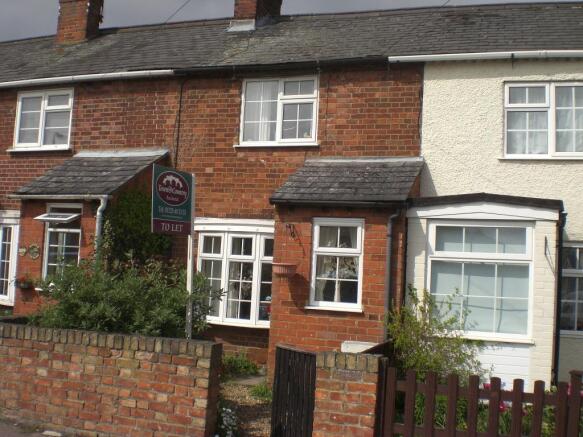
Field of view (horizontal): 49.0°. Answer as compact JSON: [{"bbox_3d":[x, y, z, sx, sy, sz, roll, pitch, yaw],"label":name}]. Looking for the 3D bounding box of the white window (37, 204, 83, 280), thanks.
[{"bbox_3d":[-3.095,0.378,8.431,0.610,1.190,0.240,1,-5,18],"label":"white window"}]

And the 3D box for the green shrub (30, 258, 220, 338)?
[{"bbox_3d":[-1.681,1.153,6.398,1.920,1.320,1.200,1,-4,17],"label":"green shrub"}]

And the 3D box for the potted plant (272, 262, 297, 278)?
[{"bbox_3d":[-0.084,0.594,7.352,0.260,0.160,0.180,1,-5,18],"label":"potted plant"}]

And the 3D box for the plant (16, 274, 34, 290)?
[{"bbox_3d":[-3.574,0.849,8.596,0.275,0.208,0.220,1,-4,17],"label":"plant"}]

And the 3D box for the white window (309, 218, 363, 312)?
[{"bbox_3d":[0.524,0.521,7.391,0.632,1.047,0.120,1,-4,17],"label":"white window"}]

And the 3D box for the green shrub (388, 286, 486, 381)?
[{"bbox_3d":[1.398,1.316,6.177,0.916,1.268,0.800,1,-4,17],"label":"green shrub"}]

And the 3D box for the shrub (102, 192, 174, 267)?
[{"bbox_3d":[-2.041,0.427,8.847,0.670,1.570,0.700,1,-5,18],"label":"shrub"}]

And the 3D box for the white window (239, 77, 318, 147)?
[{"bbox_3d":[-0.185,-1.532,9.223,1.210,1.010,0.120,1,-5,18],"label":"white window"}]

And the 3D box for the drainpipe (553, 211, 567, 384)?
[{"bbox_3d":[2.810,0.855,6.703,0.105,1.930,0.120,1,-5,18],"label":"drainpipe"}]

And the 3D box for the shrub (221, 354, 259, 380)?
[{"bbox_3d":[-0.686,1.878,8.224,0.480,0.290,0.400,1,-5,18],"label":"shrub"}]

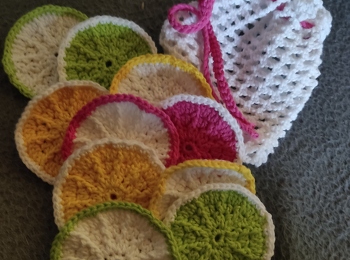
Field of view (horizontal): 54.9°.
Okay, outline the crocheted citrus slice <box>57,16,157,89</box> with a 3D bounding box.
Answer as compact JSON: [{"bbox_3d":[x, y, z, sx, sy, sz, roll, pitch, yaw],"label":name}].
[{"bbox_3d":[-0.059,-0.059,0.306,0.091,0.010,0.091,0,83,-3],"label":"crocheted citrus slice"}]

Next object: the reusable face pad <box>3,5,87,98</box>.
[{"bbox_3d":[-0.106,-0.067,0.303,0.091,0.010,0.091,0,81,-6],"label":"reusable face pad"}]

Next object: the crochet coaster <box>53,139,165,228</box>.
[{"bbox_3d":[-0.049,0.054,0.271,0.095,0.010,0.095,0,76,-5],"label":"crochet coaster"}]

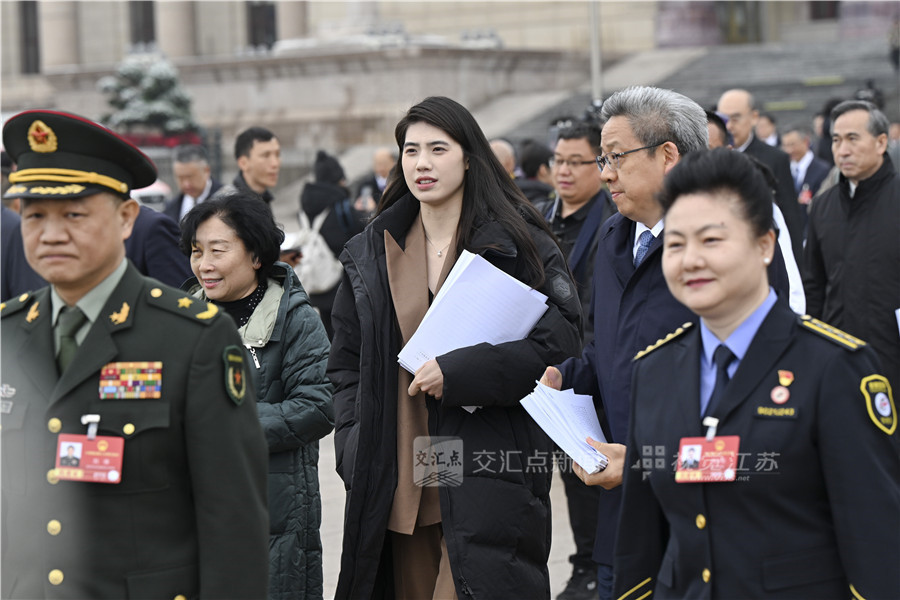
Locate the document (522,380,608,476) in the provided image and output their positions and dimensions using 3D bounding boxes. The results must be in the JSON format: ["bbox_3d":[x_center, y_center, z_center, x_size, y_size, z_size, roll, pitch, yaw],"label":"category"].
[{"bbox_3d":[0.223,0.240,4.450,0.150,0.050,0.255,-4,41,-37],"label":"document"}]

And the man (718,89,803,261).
[{"bbox_3d":[1.230,0.020,9.970,0.550,1.780,0.390,1,5,35],"label":"man"}]

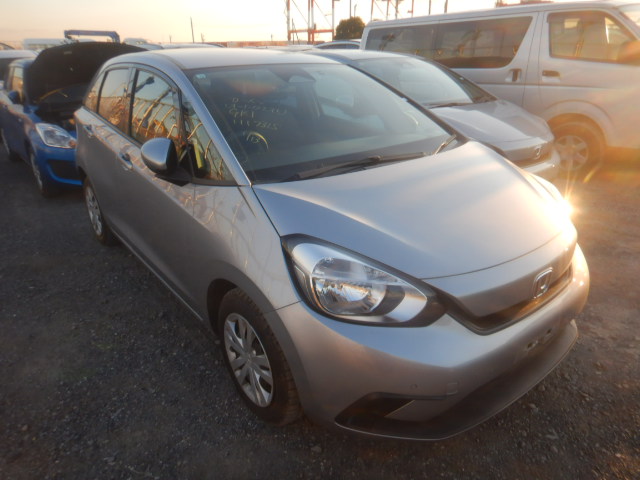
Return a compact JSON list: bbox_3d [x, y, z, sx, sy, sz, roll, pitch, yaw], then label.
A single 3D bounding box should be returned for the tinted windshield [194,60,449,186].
[{"bbox_3d":[0.030,-0.697,2.336,1.400,0.100,1.038,-18,53,-35],"label":"tinted windshield"}]

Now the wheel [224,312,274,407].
[{"bbox_3d":[-0.264,0.499,1.938,0.120,0.410,0.410,-18,28,-35],"label":"wheel"}]

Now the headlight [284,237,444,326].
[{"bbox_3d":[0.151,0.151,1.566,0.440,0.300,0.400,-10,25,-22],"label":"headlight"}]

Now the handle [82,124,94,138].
[{"bbox_3d":[-1.642,-0.767,3.145,0.055,0.060,0.210,-18,28,-35],"label":"handle"}]

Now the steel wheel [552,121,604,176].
[{"bbox_3d":[3.123,-1.093,5.484,0.680,0.680,0.200,17,28,36],"label":"steel wheel"}]

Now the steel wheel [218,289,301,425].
[{"bbox_3d":[-0.254,0.494,1.944,0.190,0.600,0.600,-18,28,-35],"label":"steel wheel"}]

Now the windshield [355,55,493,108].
[{"bbox_3d":[1.049,-1.607,4.484,1.400,0.100,1.103,-19,53,-38],"label":"windshield"}]

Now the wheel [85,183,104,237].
[{"bbox_3d":[-1.852,-0.252,3.758,0.120,0.410,0.410,-18,28,-35],"label":"wheel"}]

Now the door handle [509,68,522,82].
[{"bbox_3d":[2.435,-2.059,5.555,0.170,0.160,0.060,17,28,36],"label":"door handle"}]

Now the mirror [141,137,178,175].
[{"bbox_3d":[-0.694,-0.369,1.934,0.190,0.150,0.130,-18,28,-35],"label":"mirror"}]

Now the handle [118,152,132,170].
[{"bbox_3d":[-1.140,-0.466,2.596,0.055,0.060,0.210,-18,28,-35],"label":"handle"}]

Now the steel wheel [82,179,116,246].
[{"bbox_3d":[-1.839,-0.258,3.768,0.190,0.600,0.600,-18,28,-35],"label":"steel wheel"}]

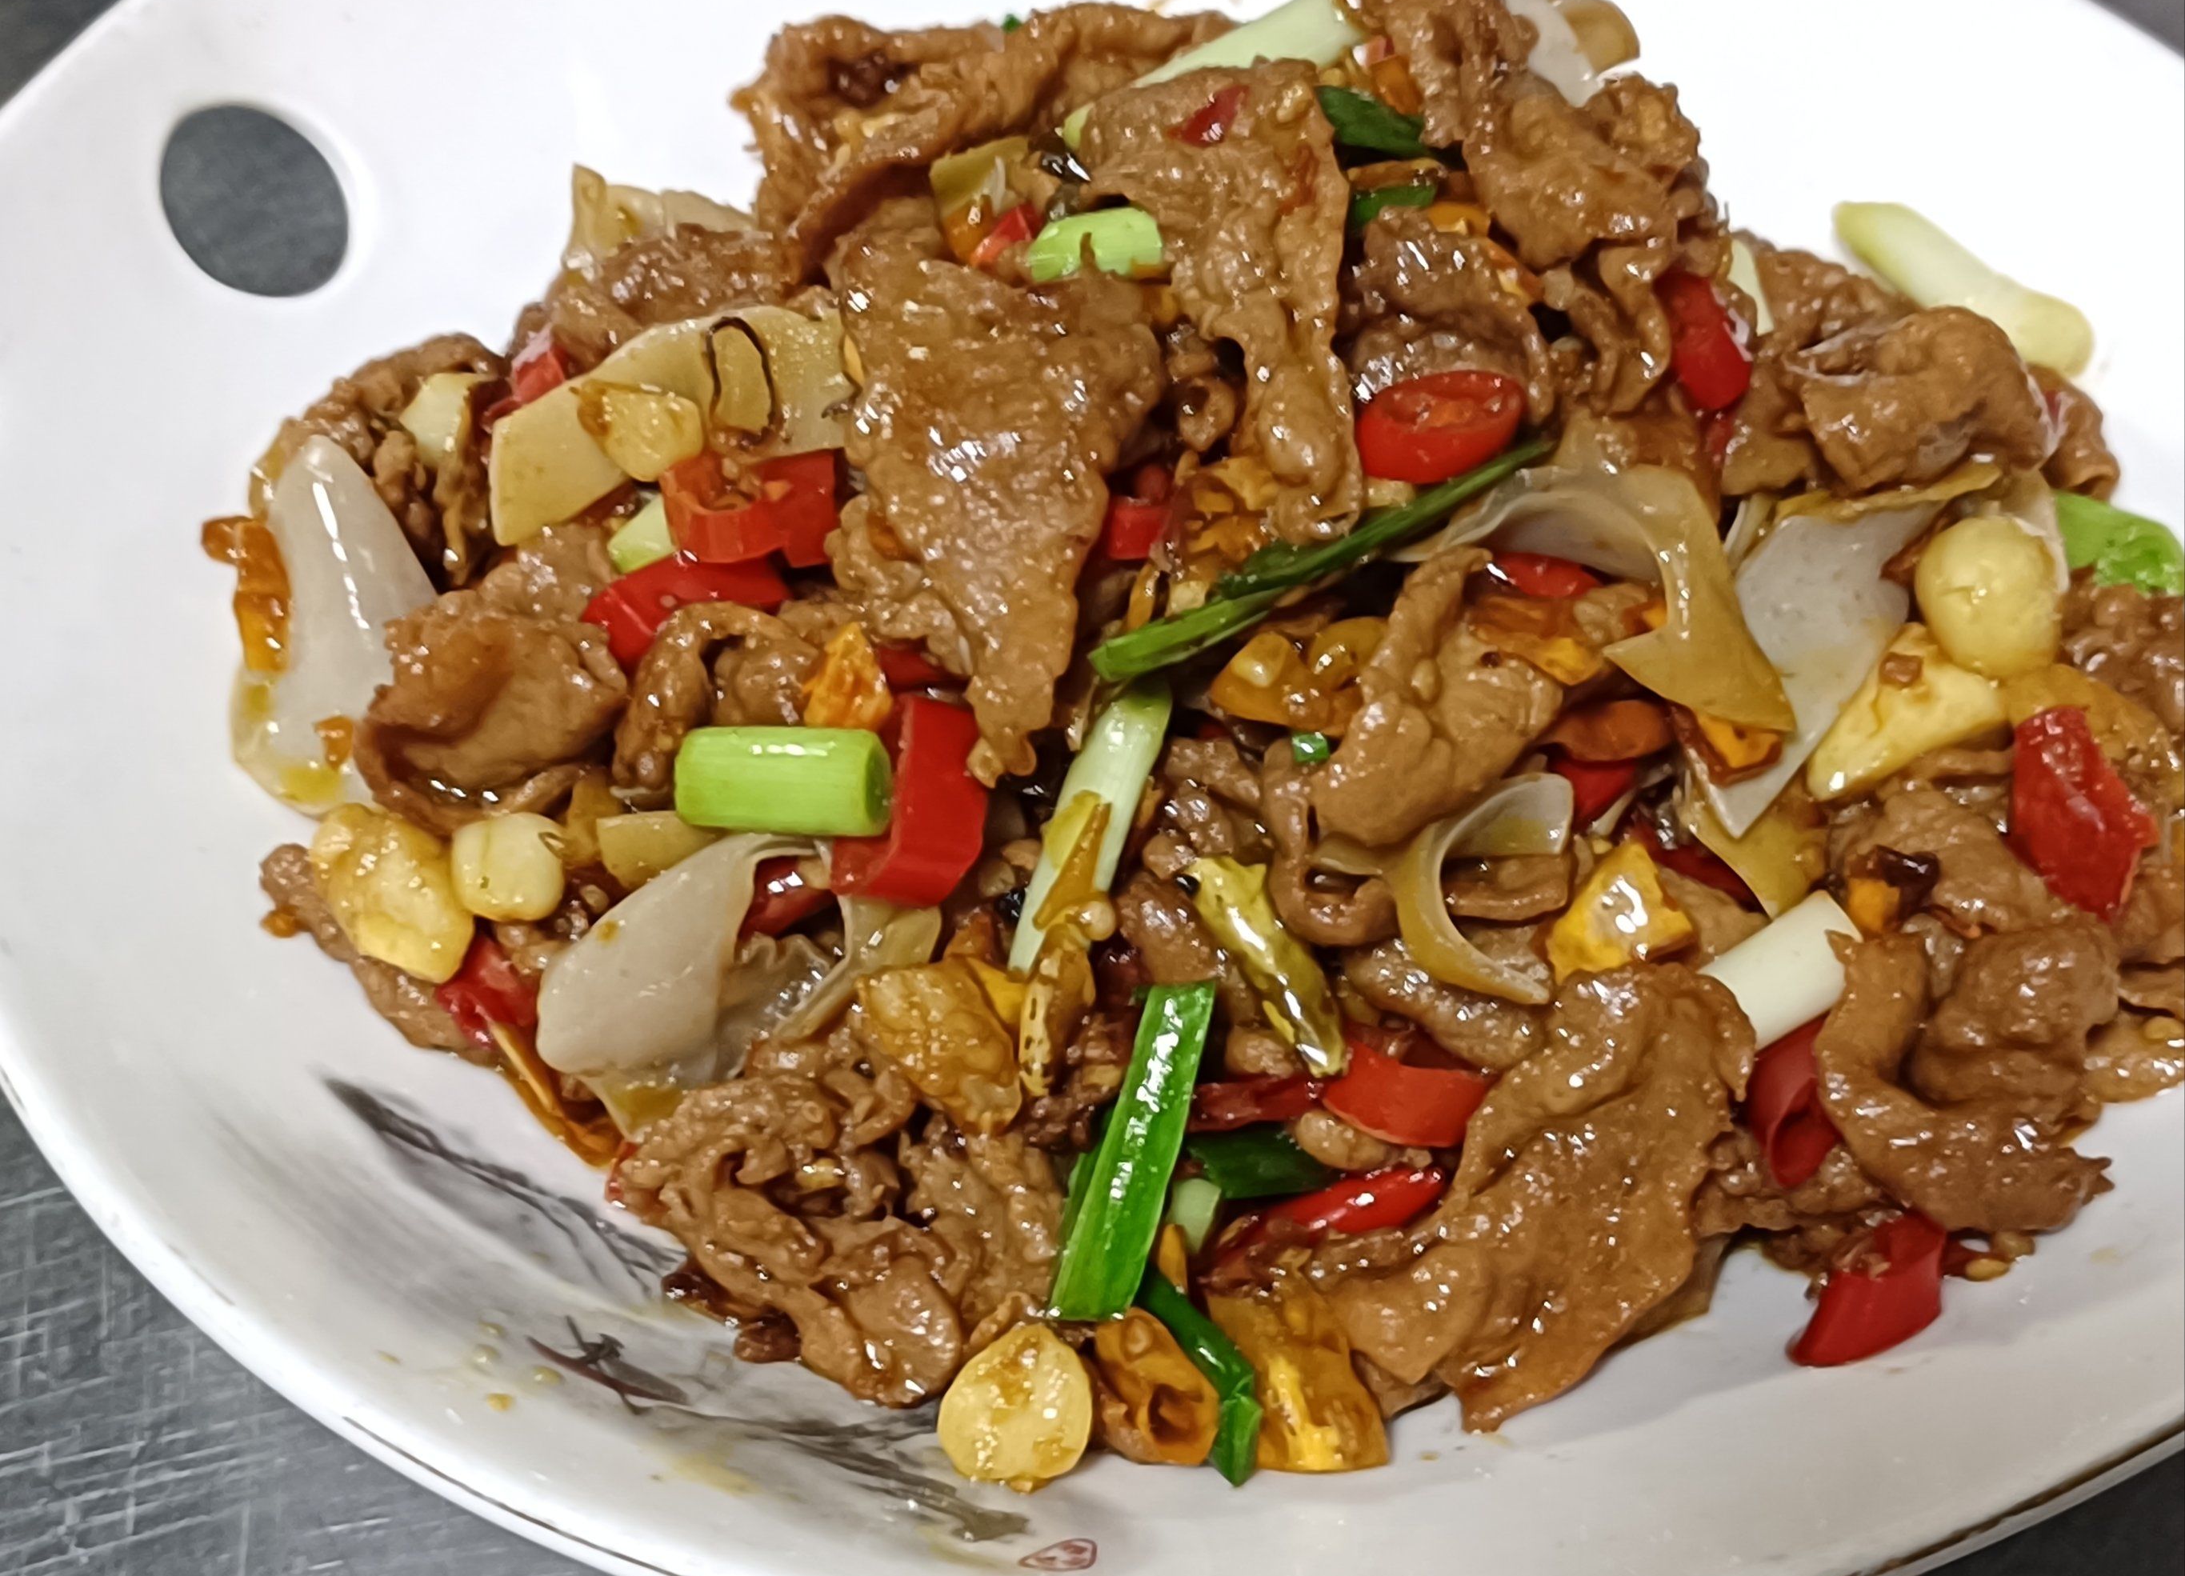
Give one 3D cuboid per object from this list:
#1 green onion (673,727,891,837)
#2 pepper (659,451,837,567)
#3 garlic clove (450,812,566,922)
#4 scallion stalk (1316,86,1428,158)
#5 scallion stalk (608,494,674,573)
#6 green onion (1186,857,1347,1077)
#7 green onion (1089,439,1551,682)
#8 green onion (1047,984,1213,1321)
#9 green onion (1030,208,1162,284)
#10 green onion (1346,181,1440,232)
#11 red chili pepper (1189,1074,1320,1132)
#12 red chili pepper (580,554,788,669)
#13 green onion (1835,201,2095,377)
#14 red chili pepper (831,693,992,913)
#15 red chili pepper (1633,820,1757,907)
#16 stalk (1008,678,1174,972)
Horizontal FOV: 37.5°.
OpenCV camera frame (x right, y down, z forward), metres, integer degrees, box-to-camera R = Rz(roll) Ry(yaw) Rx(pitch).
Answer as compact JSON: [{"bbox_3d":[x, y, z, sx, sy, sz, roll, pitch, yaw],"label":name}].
[{"bbox_3d":[-0.036,-0.001,0.377,0.024,0.012,0.012,2,65,6],"label":"green onion"},{"bbox_3d":[-0.039,-0.032,0.369,0.020,0.009,0.012,2,50,-3],"label":"pepper"},{"bbox_3d":[-0.066,0.009,0.365,0.013,0.012,0.012,2,50,-3],"label":"garlic clove"},{"bbox_3d":[0.038,-0.089,0.432,0.019,0.005,0.009,28,67,7],"label":"scallion stalk"},{"bbox_3d":[-0.051,-0.029,0.374,0.014,0.009,0.009,-28,58,-25],"label":"scallion stalk"},{"bbox_3d":[0.020,0.021,0.371,0.007,0.007,0.028,-26,72,-14],"label":"green onion"},{"bbox_3d":[0.026,-0.026,0.366,0.060,0.007,0.009,-23,56,-22],"label":"green onion"},{"bbox_3d":[0.005,0.041,0.362,0.010,0.006,0.040,16,71,5],"label":"green onion"},{"bbox_3d":[0.000,-0.064,0.382,0.017,0.009,0.011,2,50,-3],"label":"green onion"},{"bbox_3d":[0.039,-0.076,0.420,0.014,0.005,0.006,-14,66,-4],"label":"green onion"},{"bbox_3d":[0.019,0.036,0.370,0.017,0.006,0.006,-14,66,-5],"label":"red chili pepper"},{"bbox_3d":[-0.046,-0.020,0.368,0.022,0.009,0.009,-11,52,-13],"label":"red chili pepper"},{"bbox_3d":[0.122,-0.071,0.453,0.037,0.011,0.011,35,54,14],"label":"green onion"},{"bbox_3d":[-0.020,0.002,0.348,0.012,0.015,0.023,16,64,-37],"label":"red chili pepper"},{"bbox_3d":[0.072,0.009,0.385,0.017,0.008,0.009,30,67,10],"label":"red chili pepper"},{"bbox_3d":[0.000,0.004,0.376,0.009,0.008,0.038,22,72,7],"label":"stalk"}]

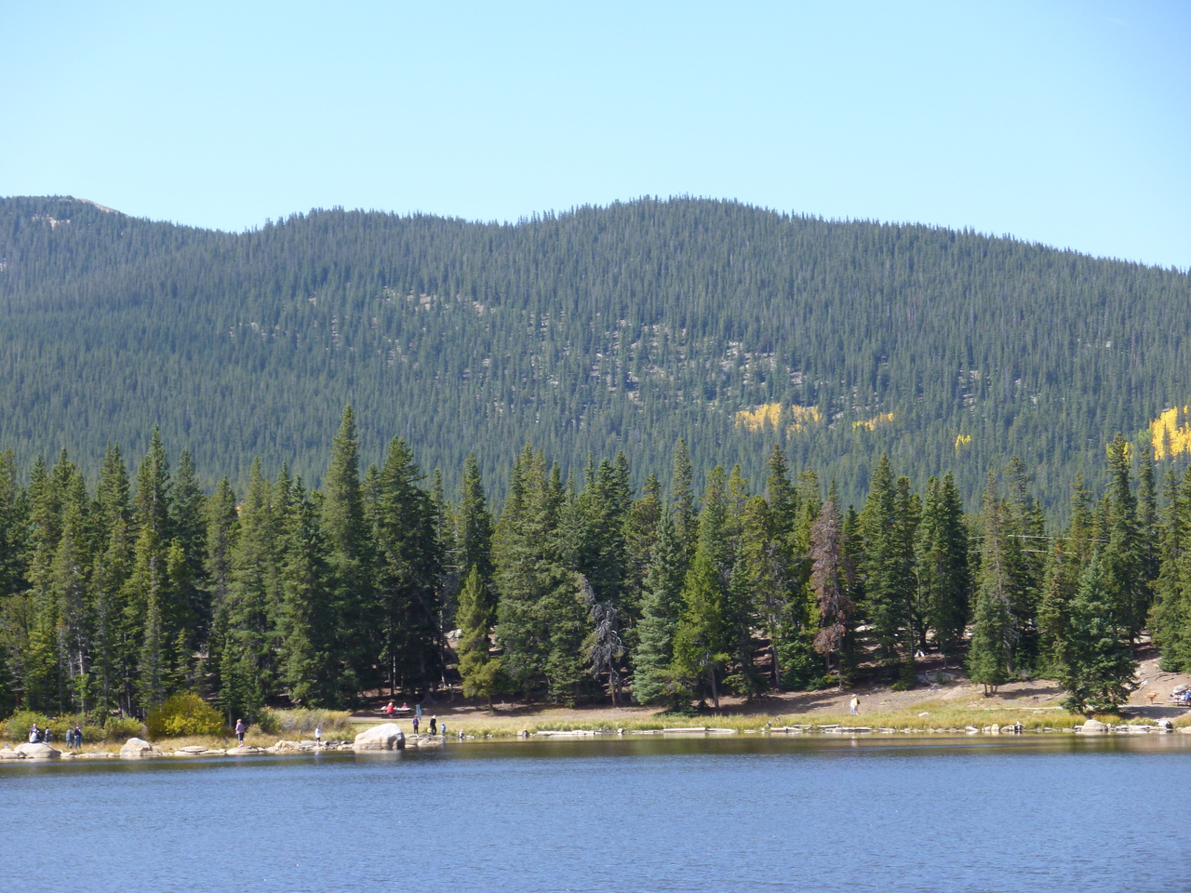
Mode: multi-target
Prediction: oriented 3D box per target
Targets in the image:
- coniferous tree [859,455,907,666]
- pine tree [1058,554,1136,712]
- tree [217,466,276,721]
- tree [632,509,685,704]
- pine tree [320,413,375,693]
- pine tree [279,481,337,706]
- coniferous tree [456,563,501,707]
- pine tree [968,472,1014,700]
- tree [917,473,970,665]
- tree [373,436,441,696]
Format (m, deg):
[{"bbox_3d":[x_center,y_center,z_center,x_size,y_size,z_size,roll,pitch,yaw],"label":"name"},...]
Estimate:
[{"bbox_3d":[25.870,10.290,345.000,4.670,19.160,4.670,0,-3,0],"label":"coniferous tree"},{"bbox_3d":[41.350,15.430,318.000,6.450,13.280,6.450,0,-3,0],"label":"pine tree"},{"bbox_3d":[-22.550,9.310,248.000,3.710,16.890,3.710,0,-3,0],"label":"tree"},{"bbox_3d":[5.250,13.490,322.000,4.510,16.640,4.510,0,-3,0],"label":"tree"},{"bbox_3d":[-20.460,8.870,318.000,4.450,24.420,4.450,0,-3,0],"label":"pine tree"},{"bbox_3d":[-19.590,10.220,263.000,4.190,15.300,4.190,0,-3,0],"label":"pine tree"},{"bbox_3d":[-9.090,14.780,300.000,3.480,11.230,3.480,0,-3,0],"label":"coniferous tree"},{"bbox_3d":[34.320,12.140,334.000,4.030,19.030,4.030,0,-3,0],"label":"pine tree"},{"bbox_3d":[31.650,11.200,350.000,4.730,17.580,4.730,0,-3,0],"label":"tree"},{"bbox_3d":[-15.790,10.260,323.000,5.770,22.310,5.770,0,-3,0],"label":"tree"}]

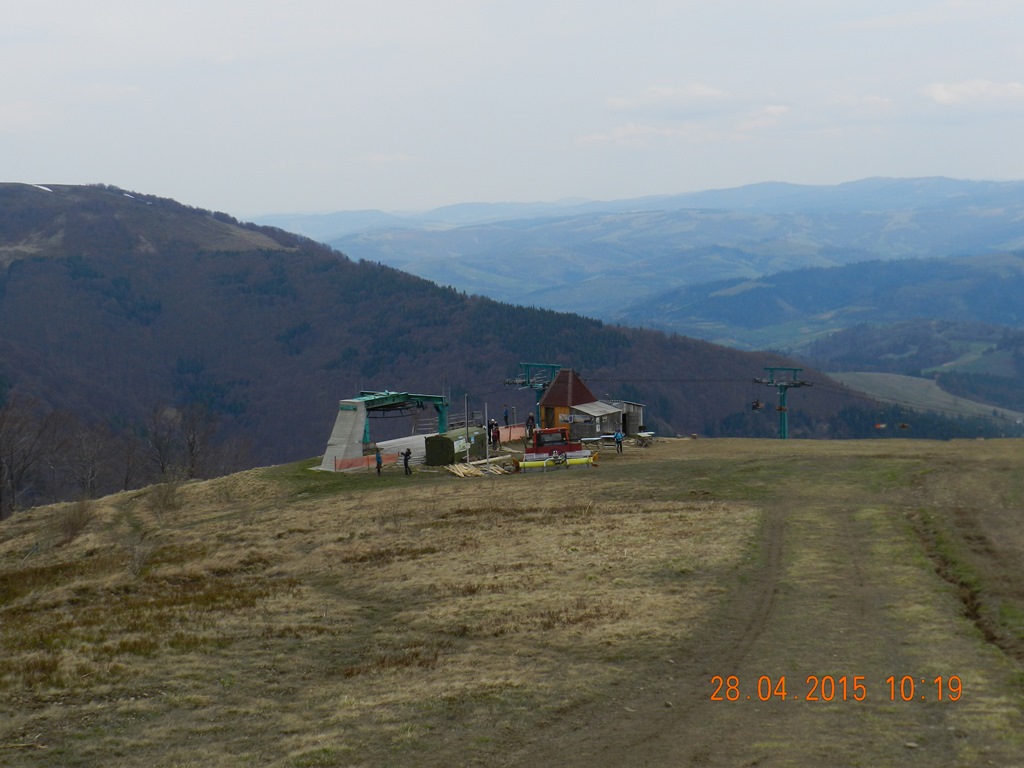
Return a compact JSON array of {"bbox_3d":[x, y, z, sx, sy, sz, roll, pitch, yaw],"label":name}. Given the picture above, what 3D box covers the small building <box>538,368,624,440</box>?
[{"bbox_3d":[5.129,1.256,117.476,5.350,5.200,3.800,3,9,37],"label":"small building"}]

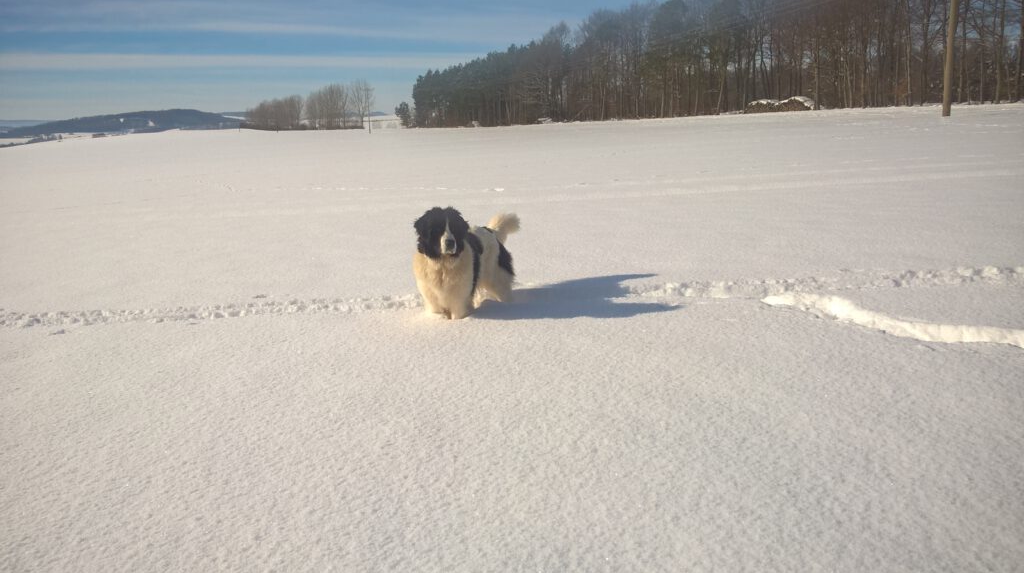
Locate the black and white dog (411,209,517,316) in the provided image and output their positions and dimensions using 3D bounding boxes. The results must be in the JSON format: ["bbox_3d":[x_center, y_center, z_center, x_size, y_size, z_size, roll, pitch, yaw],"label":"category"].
[{"bbox_3d":[-0.330,-0.156,6.050,0.430,0.880,1.000,5,14,29],"label":"black and white dog"}]

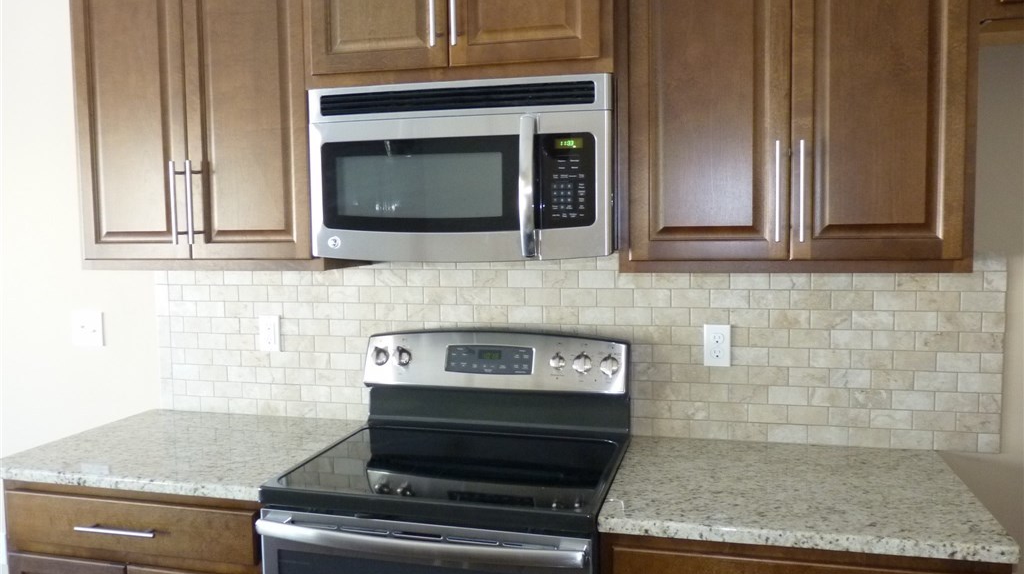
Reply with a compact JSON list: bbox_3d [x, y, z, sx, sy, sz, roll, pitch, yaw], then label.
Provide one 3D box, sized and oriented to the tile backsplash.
[{"bbox_3d":[0.043,0.155,2.281,2.432,0.510,0.011,1,5,14],"label":"tile backsplash"}]

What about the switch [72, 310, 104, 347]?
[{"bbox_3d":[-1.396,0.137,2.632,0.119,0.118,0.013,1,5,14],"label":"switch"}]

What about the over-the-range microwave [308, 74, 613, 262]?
[{"bbox_3d":[-0.098,-0.289,2.068,0.758,0.423,0.406,1,5,14],"label":"over-the-range microwave"}]

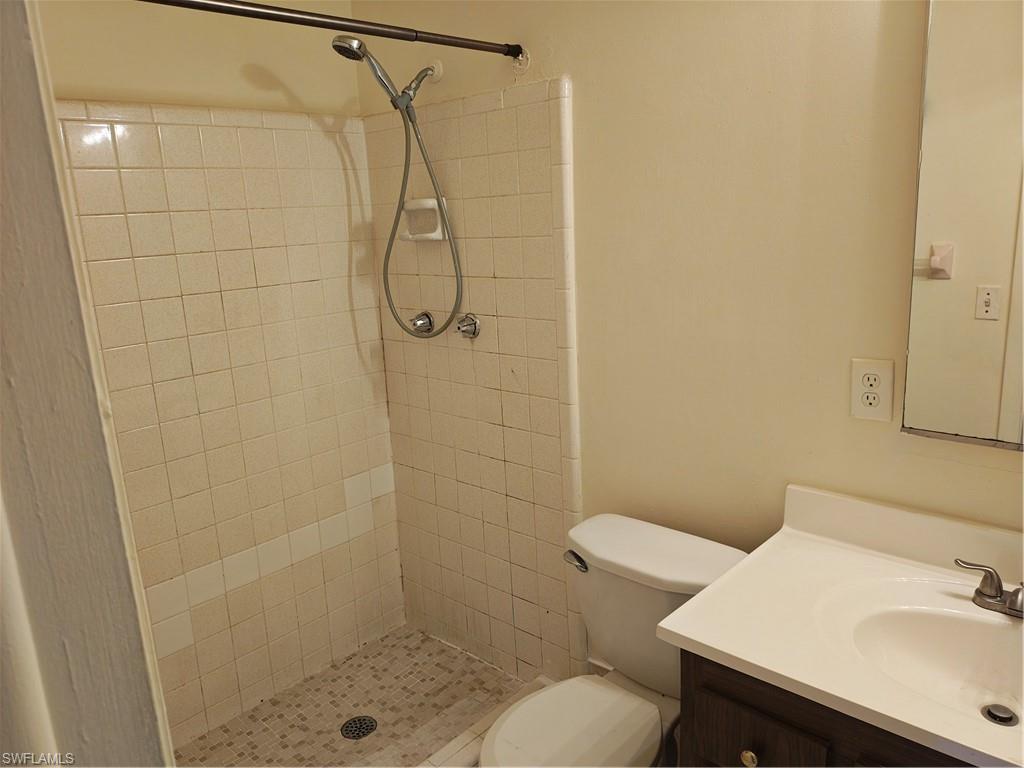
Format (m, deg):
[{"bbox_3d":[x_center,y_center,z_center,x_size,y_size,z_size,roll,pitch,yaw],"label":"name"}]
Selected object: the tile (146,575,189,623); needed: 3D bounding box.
[{"bbox_3d":[-0.956,0.596,2.052,0.009,0.108,0.108,9,17,41],"label":"tile"}]

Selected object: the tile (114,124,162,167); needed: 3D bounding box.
[{"bbox_3d":[-0.944,-0.599,1.864,0.009,0.108,0.108,9,17,42],"label":"tile"}]

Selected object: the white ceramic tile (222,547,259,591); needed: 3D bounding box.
[{"bbox_3d":[-0.808,0.552,2.207,0.008,0.108,0.108,9,17,42],"label":"white ceramic tile"}]

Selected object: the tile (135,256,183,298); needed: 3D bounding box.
[{"bbox_3d":[-0.926,-0.279,1.936,0.009,0.108,0.108,9,17,41],"label":"tile"}]

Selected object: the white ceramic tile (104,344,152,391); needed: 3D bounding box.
[{"bbox_3d":[-0.989,-0.043,1.906,0.009,0.108,0.108,9,17,41],"label":"white ceramic tile"}]

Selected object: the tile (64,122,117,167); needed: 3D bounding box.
[{"bbox_3d":[-1.016,-0.577,1.785,0.009,0.108,0.108,9,17,41],"label":"tile"}]

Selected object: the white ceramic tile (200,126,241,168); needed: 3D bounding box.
[{"bbox_3d":[-0.795,-0.642,2.017,0.008,0.108,0.108,9,17,42],"label":"white ceramic tile"}]

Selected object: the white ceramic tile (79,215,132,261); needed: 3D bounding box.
[{"bbox_3d":[-1.007,-0.364,1.835,0.009,0.108,0.108,9,17,42],"label":"white ceramic tile"}]

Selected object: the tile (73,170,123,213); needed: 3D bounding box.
[{"bbox_3d":[-1.011,-0.470,1.809,0.009,0.108,0.108,9,17,41],"label":"tile"}]

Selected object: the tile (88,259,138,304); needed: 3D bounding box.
[{"bbox_3d":[-0.999,-0.257,1.856,0.008,0.108,0.108,9,17,42],"label":"tile"}]

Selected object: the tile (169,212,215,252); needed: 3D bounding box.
[{"bbox_3d":[-0.857,-0.407,1.987,0.008,0.108,0.108,9,17,42],"label":"tile"}]

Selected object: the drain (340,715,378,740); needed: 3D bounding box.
[{"bbox_3d":[-0.455,1.026,2.204,0.107,0.008,0.107,-3,13,1],"label":"drain"}]

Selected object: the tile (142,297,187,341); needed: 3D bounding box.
[{"bbox_3d":[-0.921,-0.172,1.960,0.009,0.108,0.108,9,17,41],"label":"tile"}]

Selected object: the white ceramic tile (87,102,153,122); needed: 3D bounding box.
[{"bbox_3d":[-0.966,-0.672,1.825,0.009,0.050,0.152,9,17,41],"label":"white ceramic tile"}]

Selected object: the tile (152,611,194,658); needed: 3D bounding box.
[{"bbox_3d":[-0.953,0.704,2.080,0.009,0.108,0.108,9,17,42],"label":"tile"}]

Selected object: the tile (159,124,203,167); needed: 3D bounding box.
[{"bbox_3d":[-0.868,-0.620,1.938,0.008,0.108,0.108,9,17,42],"label":"tile"}]

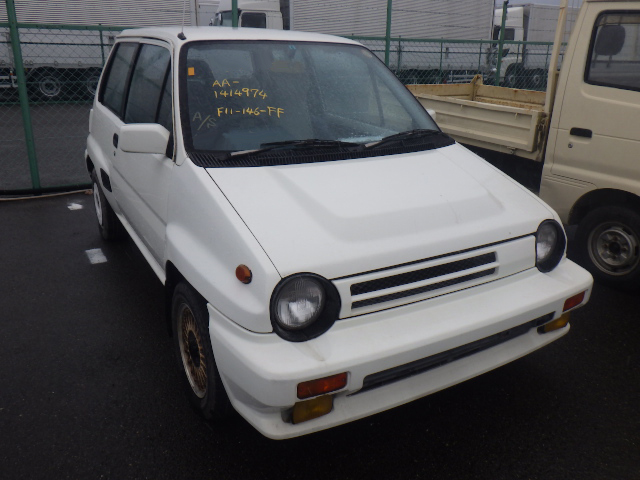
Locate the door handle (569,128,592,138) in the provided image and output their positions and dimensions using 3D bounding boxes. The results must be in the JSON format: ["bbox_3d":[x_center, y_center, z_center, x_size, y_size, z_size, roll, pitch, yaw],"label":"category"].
[{"bbox_3d":[1.640,-0.668,3.247,0.040,0.055,0.145,-10,22,-29],"label":"door handle"}]

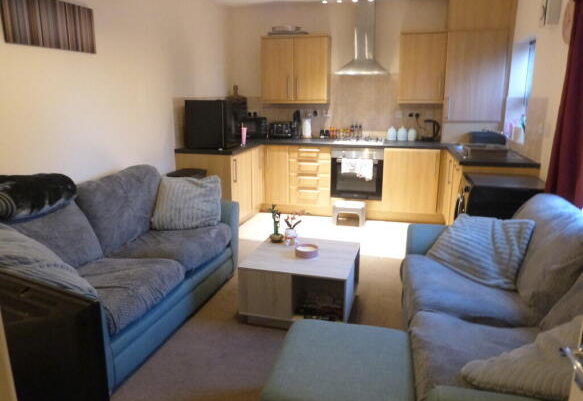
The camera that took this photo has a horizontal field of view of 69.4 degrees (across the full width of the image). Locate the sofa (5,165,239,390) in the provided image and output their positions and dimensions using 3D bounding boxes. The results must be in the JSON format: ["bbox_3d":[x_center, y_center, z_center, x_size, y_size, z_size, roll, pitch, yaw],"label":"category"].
[{"bbox_3d":[-1.096,0.321,2.788,0.910,0.870,1.800,3,14,12],"label":"sofa"}]

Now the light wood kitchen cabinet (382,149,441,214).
[{"bbox_3d":[1.407,-0.278,4.995,0.599,0.713,0.570,3,14,15],"label":"light wood kitchen cabinet"}]

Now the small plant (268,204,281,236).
[{"bbox_3d":[-0.117,0.156,3.045,0.095,0.264,0.095,3,14,15],"label":"small plant"}]

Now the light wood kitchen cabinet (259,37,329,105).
[{"bbox_3d":[0.073,-1.613,5.260,0.825,0.787,0.300,3,14,14],"label":"light wood kitchen cabinet"}]

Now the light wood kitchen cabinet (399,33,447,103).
[{"bbox_3d":[1.517,-1.532,4.904,0.496,0.787,0.300,3,14,14],"label":"light wood kitchen cabinet"}]

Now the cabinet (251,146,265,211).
[{"bbox_3d":[-0.676,-0.276,5.092,0.580,0.750,0.420,3,14,14],"label":"cabinet"}]

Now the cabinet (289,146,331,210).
[{"bbox_3d":[0.293,-0.324,5.354,0.511,0.780,0.570,3,14,14],"label":"cabinet"}]

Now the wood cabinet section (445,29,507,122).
[{"bbox_3d":[2.038,-1.382,4.760,0.606,0.968,0.310,3,13,14],"label":"wood cabinet section"}]

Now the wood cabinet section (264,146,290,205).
[{"bbox_3d":[-0.101,-0.362,5.360,0.304,0.719,0.550,3,13,14],"label":"wood cabinet section"}]

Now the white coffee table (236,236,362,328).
[{"bbox_3d":[0.085,0.554,2.844,0.666,0.400,0.650,4,14,15],"label":"white coffee table"}]

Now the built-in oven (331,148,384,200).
[{"bbox_3d":[0.823,-0.366,5.112,0.598,0.594,0.550,3,14,15],"label":"built-in oven"}]

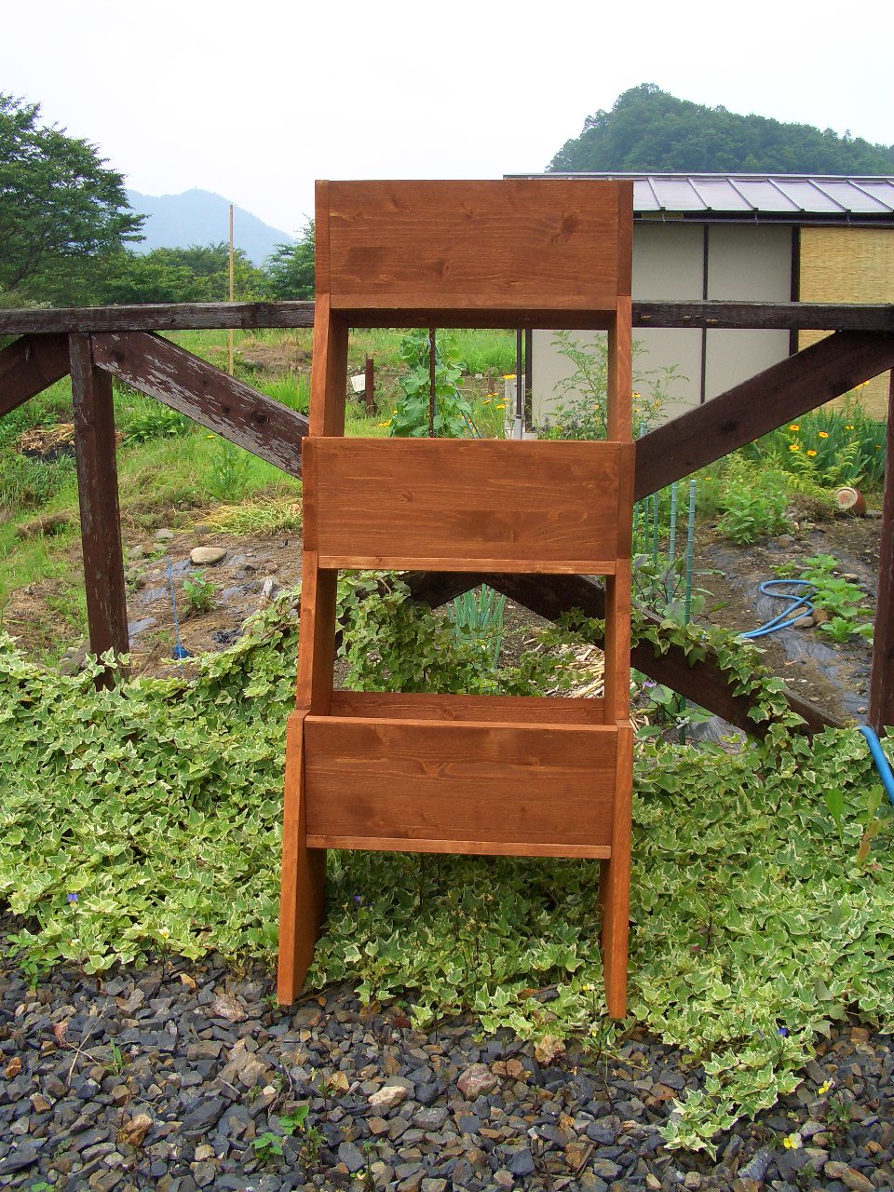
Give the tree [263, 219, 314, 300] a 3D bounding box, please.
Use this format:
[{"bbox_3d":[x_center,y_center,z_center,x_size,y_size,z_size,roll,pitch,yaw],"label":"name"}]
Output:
[{"bbox_3d":[-4.965,-12.579,45.000,4.000,4.100,4.000,-1,11,0],"label":"tree"}]

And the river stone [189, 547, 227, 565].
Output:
[{"bbox_3d":[-1.037,-0.175,5.240,0.153,0.062,0.110,-1,11,0],"label":"river stone"}]

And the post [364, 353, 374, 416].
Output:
[{"bbox_3d":[-0.991,-2.669,15.300,0.100,0.710,0.100,-1,11,0],"label":"post"}]

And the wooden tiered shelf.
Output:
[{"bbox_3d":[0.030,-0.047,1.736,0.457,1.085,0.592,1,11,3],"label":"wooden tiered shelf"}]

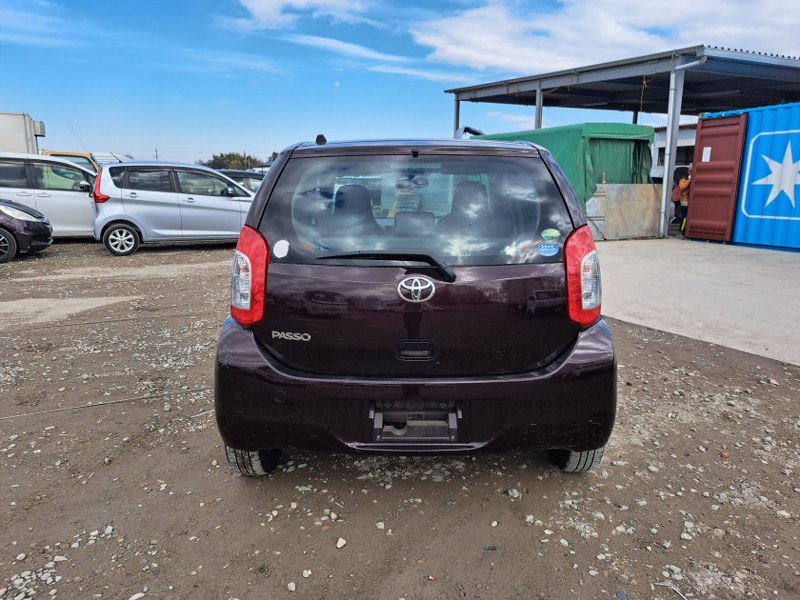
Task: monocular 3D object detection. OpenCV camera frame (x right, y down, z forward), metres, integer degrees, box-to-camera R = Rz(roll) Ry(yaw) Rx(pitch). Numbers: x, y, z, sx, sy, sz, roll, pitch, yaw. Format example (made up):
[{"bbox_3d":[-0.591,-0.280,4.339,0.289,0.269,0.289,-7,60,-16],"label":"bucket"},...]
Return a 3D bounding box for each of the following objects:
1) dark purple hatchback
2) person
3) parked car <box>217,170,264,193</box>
[{"bbox_3d":[0.064,-0.261,3.802,1.670,1.530,3.650,0,13,0],"label":"dark purple hatchback"},{"bbox_3d":[6.737,-2.400,13.094,0.500,1.650,0.500,0,13,0],"label":"person"},{"bbox_3d":[-3.850,-2.452,13.595,4.200,1.500,1.700,-4,13,-17],"label":"parked car"}]

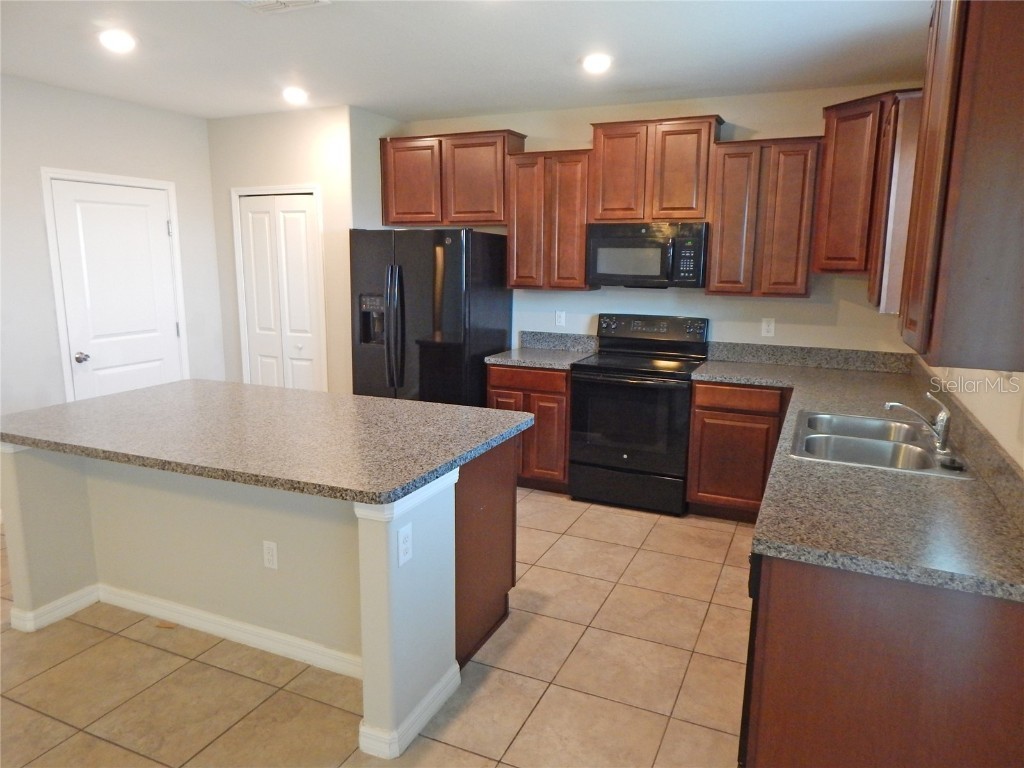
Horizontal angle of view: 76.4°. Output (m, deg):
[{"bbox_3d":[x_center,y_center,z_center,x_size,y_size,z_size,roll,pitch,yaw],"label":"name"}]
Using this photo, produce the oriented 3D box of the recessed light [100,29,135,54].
[{"bbox_3d":[-2.019,-1.755,3.334,0.170,0.030,0.170,6,11,24],"label":"recessed light"}]

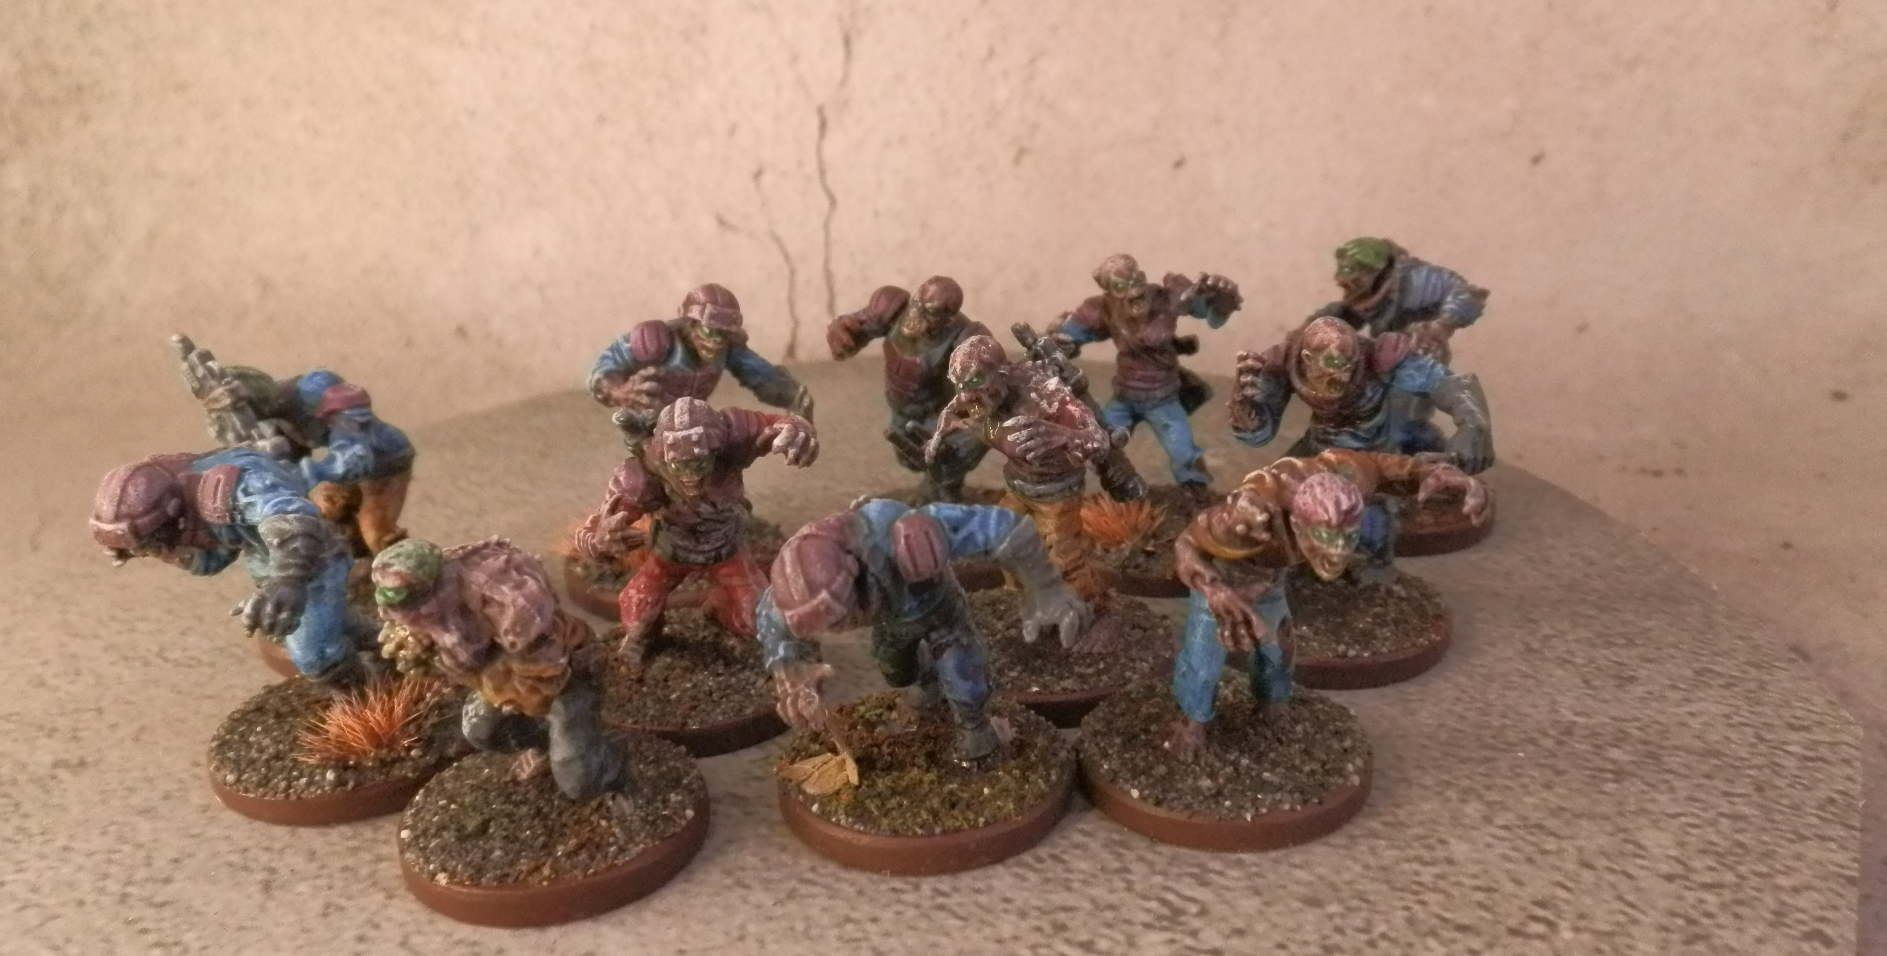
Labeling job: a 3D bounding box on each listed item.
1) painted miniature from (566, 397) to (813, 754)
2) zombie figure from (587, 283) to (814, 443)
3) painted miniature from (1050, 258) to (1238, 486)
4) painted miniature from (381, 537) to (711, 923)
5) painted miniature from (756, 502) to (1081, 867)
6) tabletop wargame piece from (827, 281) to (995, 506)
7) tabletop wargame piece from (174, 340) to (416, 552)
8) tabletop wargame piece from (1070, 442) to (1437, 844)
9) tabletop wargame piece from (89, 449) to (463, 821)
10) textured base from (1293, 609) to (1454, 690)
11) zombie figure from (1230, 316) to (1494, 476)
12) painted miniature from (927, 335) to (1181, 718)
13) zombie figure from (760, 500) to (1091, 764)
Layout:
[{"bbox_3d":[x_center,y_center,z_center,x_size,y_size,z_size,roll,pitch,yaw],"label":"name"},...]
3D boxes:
[{"bbox_3d":[-0.024,0.006,0.143,0.025,0.031,0.025,-5,21,-3],"label":"painted miniature"},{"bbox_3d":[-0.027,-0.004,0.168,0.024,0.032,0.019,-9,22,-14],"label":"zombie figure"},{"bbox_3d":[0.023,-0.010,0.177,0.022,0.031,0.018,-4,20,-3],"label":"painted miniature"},{"bbox_3d":[-0.033,0.017,0.123,0.025,0.028,0.026,10,23,31],"label":"painted miniature"},{"bbox_3d":[-0.002,0.014,0.126,0.026,0.028,0.026,7,22,26],"label":"painted miniature"},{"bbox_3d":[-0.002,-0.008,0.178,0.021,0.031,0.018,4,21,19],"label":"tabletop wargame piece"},{"bbox_3d":[-0.070,-0.001,0.169,0.022,0.030,0.018,-15,23,-30],"label":"tabletop wargame piece"},{"bbox_3d":[0.026,0.011,0.126,0.030,0.030,0.027,-4,20,-2],"label":"tabletop wargame piece"},{"bbox_3d":[-0.056,0.011,0.136,0.029,0.030,0.025,-18,25,-32],"label":"tabletop wargame piece"},{"bbox_3d":[0.038,0.013,0.153,0.025,0.004,0.025,-4,21,0],"label":"textured base"},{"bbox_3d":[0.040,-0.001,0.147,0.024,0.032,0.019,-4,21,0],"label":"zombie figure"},{"bbox_3d":[0.009,0.002,0.144,0.025,0.035,0.025,10,25,31],"label":"painted miniature"},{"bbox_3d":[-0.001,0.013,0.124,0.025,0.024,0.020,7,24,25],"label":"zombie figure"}]

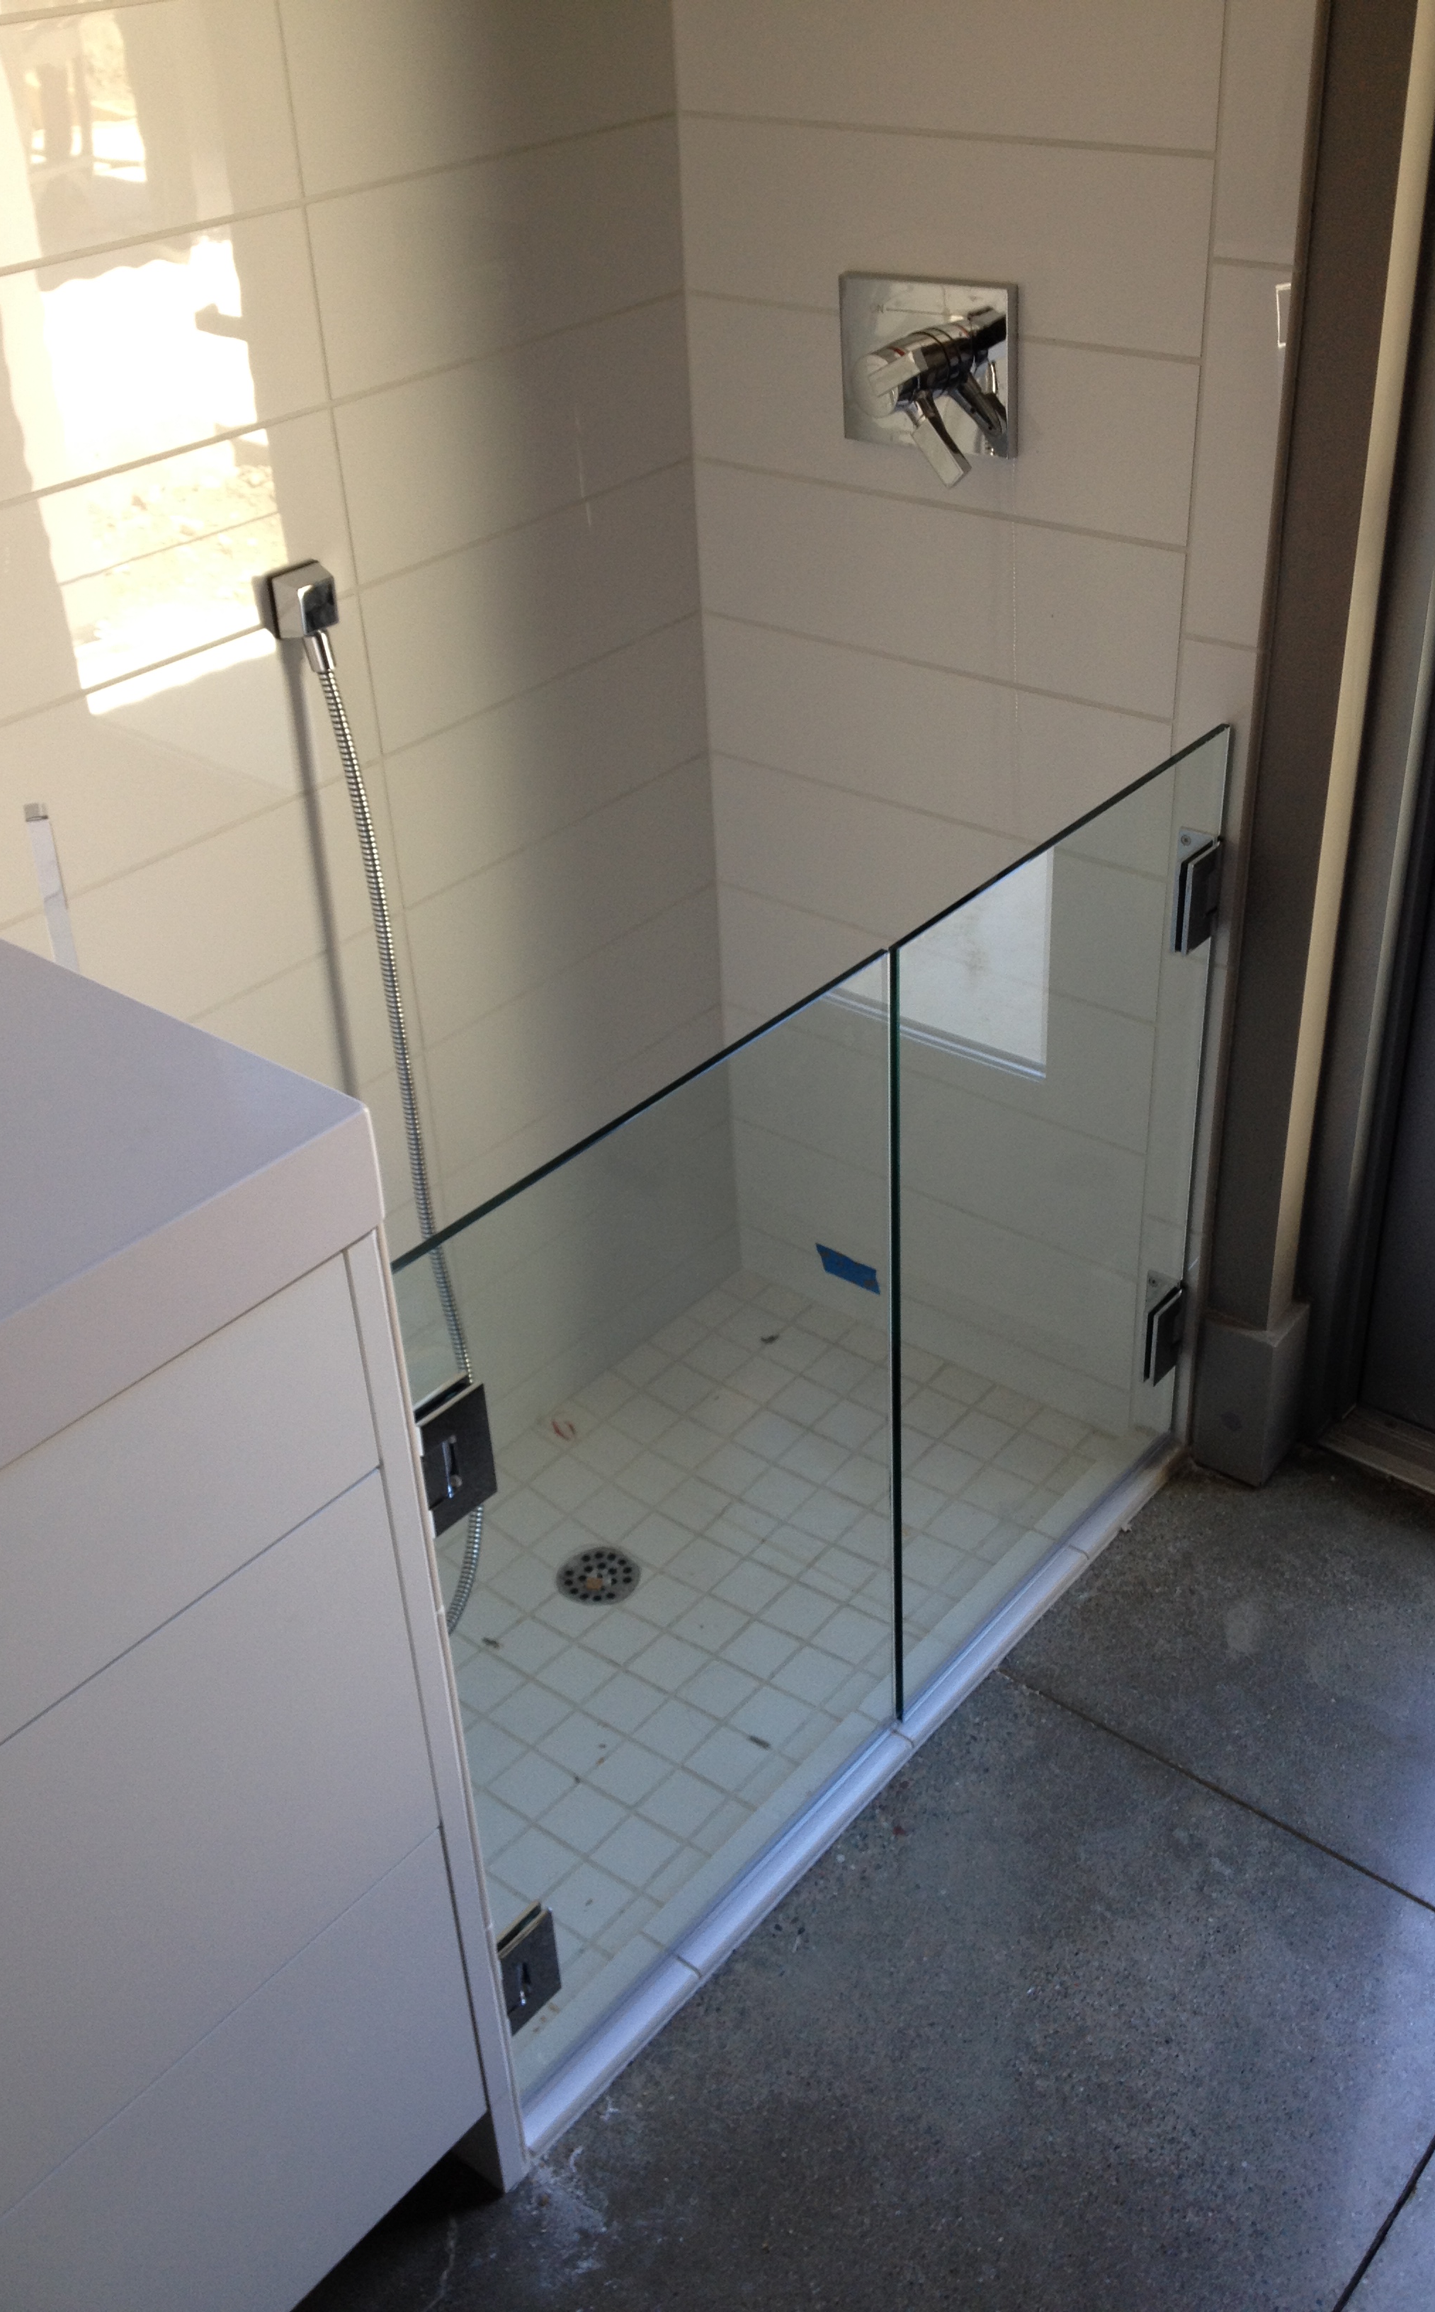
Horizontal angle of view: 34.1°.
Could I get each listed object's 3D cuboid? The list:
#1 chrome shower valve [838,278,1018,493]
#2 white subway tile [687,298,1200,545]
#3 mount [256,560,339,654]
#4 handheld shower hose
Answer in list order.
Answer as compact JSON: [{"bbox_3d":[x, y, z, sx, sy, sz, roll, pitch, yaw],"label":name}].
[{"bbox_3d":[0.163,-0.678,2.059,0.190,0.159,0.075,22,40,34],"label":"chrome shower valve"},{"bbox_3d":[0.189,-0.668,2.108,0.542,0.148,0.010,22,40,34],"label":"white subway tile"},{"bbox_3d":[-0.342,-0.461,1.961,0.033,0.059,0.051,22,40,34],"label":"mount"},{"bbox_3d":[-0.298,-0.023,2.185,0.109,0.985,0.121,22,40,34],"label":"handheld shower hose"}]

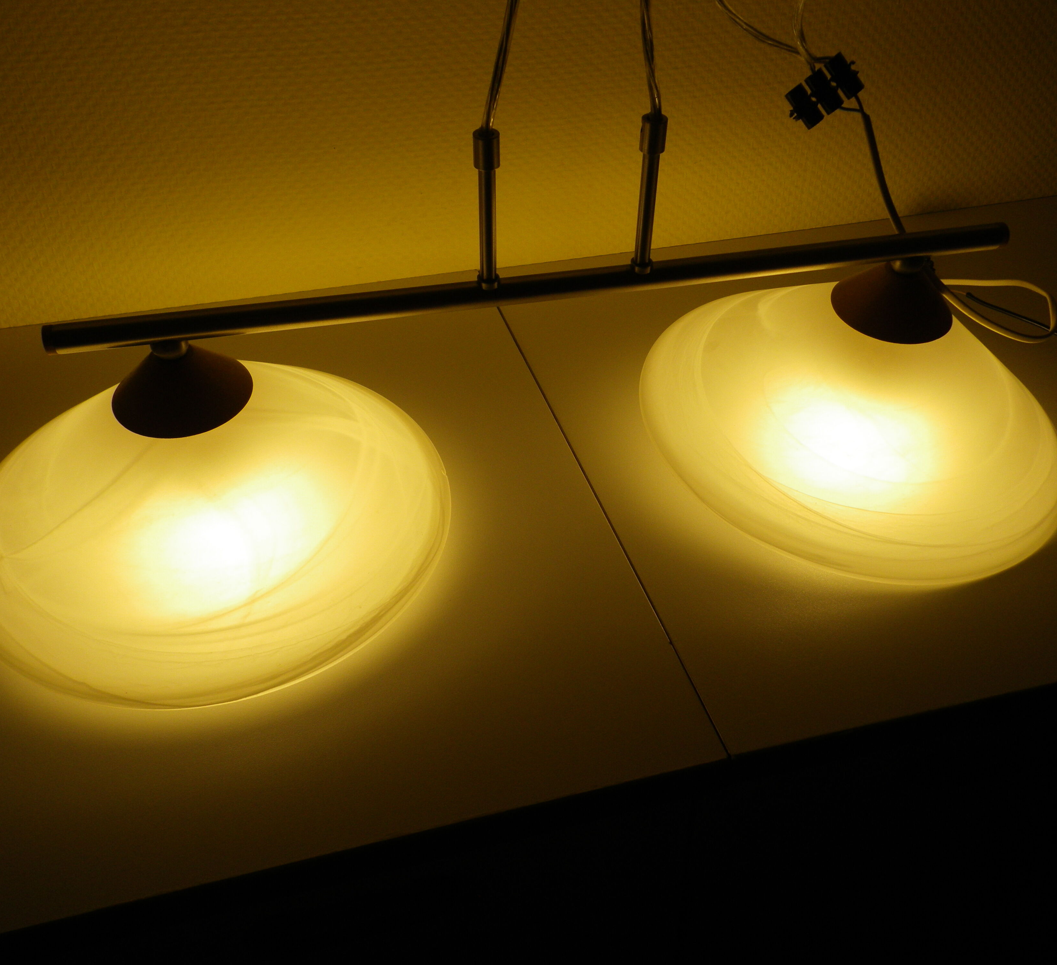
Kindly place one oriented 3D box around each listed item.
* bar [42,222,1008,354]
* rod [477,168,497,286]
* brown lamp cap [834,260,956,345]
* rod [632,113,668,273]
[{"bbox_3d":[0.019,-0.119,0.624,0.589,0.017,0.017,-8,42,-9],"label":"bar"},{"bbox_3d":[-0.023,-0.145,0.590,0.011,0.071,0.011,-8,42,-9],"label":"rod"},{"bbox_3d":[0.244,-0.129,0.680,0.081,0.037,0.081,3,43,-3],"label":"brown lamp cap"},{"bbox_3d":[0.070,-0.166,0.597,0.014,0.092,0.014,-8,42,-9],"label":"rod"}]

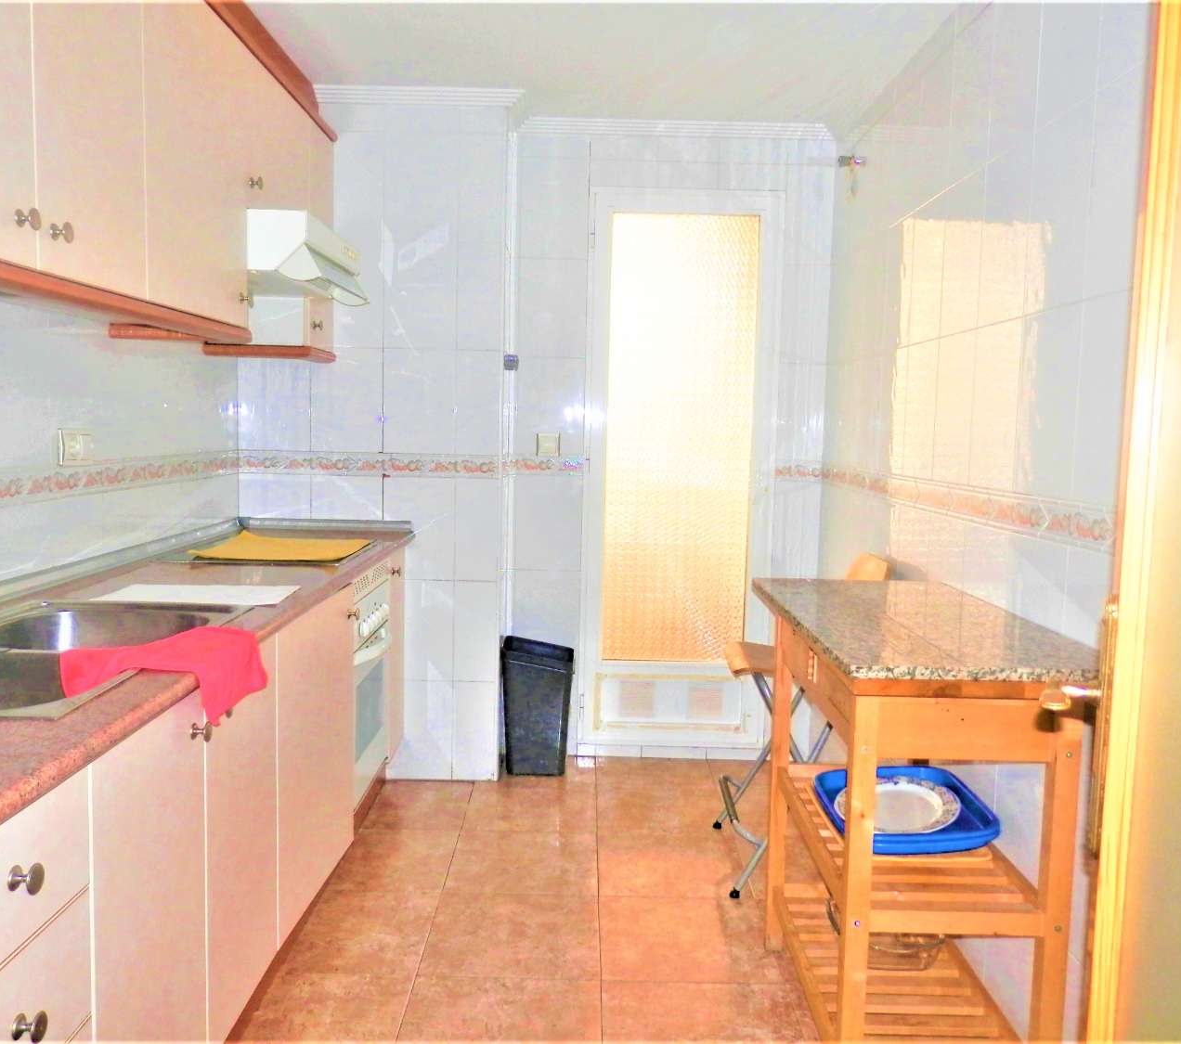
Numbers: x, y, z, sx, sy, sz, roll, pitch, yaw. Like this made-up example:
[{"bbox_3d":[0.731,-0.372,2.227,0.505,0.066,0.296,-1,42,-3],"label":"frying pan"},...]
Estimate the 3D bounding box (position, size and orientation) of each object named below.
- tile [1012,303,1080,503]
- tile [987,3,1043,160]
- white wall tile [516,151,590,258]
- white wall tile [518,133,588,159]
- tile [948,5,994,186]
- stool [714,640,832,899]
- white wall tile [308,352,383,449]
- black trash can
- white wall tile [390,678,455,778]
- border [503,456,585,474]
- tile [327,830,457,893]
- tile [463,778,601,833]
[{"bbox_3d":[0.882,-0.225,1.932,0.012,0.363,0.254,1,5,0],"label":"tile"},{"bbox_3d":[0.897,-0.970,2.120,0.012,0.361,0.250,1,5,0],"label":"tile"},{"bbox_3d":[-0.137,-1.146,3.687,0.257,0.359,0.010,1,6,0],"label":"white wall tile"},{"bbox_3d":[-0.136,-1.381,3.691,0.258,0.091,0.010,1,5,0],"label":"white wall tile"},{"bbox_3d":[0.887,-0.993,2.351,0.010,0.360,0.244,1,5,0],"label":"tile"},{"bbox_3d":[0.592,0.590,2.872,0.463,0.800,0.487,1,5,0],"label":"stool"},{"bbox_3d":[-0.836,-0.419,3.461,0.249,0.359,0.010,1,6,0],"label":"white wall tile"},{"bbox_3d":[-0.189,0.678,3.703,0.246,0.460,0.212,1,5,0],"label":"black trash can"},{"bbox_3d":[-0.602,0.729,3.512,0.244,0.354,0.010,1,5,0],"label":"white wall tile"},{"bbox_3d":[-0.163,-0.212,3.745,0.279,0.076,0.012,1,5,0],"label":"border"},{"bbox_3d":[-0.597,0.993,2.951,0.378,0.010,0.418,1,6,0],"label":"tile"},{"bbox_3d":[-0.191,0.939,3.311,0.421,0.010,0.419,1,5,0],"label":"tile"}]

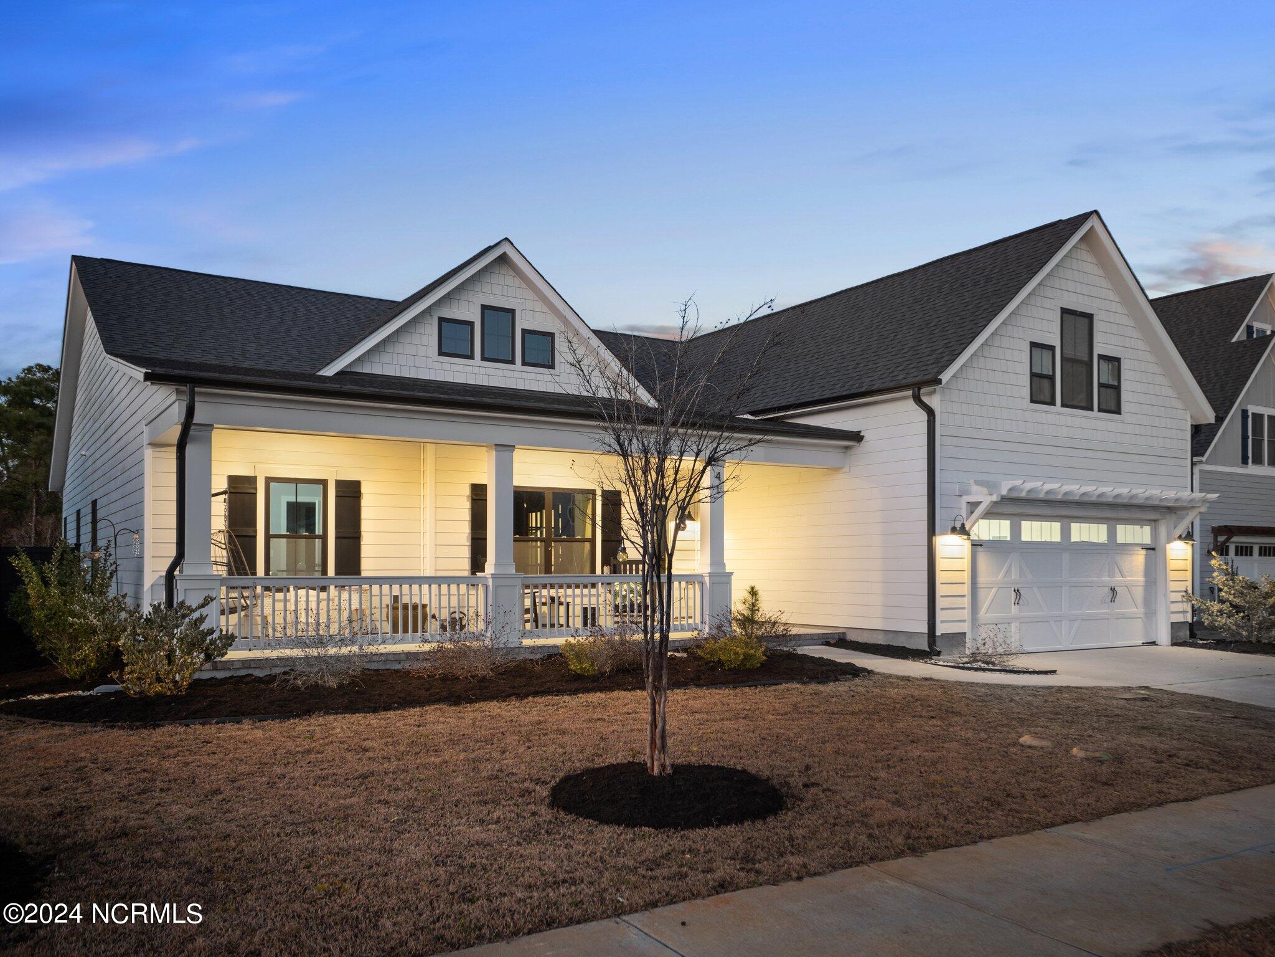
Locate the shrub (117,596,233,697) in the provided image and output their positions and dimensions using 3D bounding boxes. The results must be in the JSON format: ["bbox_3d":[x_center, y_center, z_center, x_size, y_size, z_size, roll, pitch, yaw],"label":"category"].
[{"bbox_3d":[-4.735,1.718,9.800,1.180,1.030,1.100,0,-2,0],"label":"shrub"}]

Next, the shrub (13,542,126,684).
[{"bbox_3d":[-6.474,1.502,10.900,1.300,1.580,1.200,0,-2,0],"label":"shrub"}]

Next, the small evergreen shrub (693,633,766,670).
[{"bbox_3d":[1.244,2.339,13.000,0.980,0.510,0.850,0,-2,0],"label":"small evergreen shrub"}]

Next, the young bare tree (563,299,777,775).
[{"bbox_3d":[0.233,0.423,6.900,1.540,3.420,1.500,0,-2,0],"label":"young bare tree"}]

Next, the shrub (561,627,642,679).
[{"bbox_3d":[-0.447,2.203,12.100,1.000,0.650,0.850,0,-2,0],"label":"shrub"}]

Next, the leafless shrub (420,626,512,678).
[{"bbox_3d":[-2.111,2.142,11.800,1.120,0.660,1.000,0,-2,0],"label":"leafless shrub"}]

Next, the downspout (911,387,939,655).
[{"bbox_3d":[4.366,0.641,14.500,0.400,4.000,0.200,1,-3,-30],"label":"downspout"}]

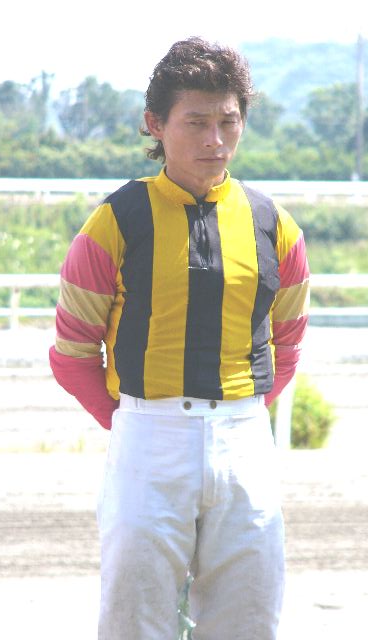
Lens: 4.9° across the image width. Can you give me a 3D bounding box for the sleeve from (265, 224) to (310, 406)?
[{"bbox_3d":[0.166,-0.003,7.680,0.125,0.380,0.185,-1,2,-20],"label":"sleeve"}]

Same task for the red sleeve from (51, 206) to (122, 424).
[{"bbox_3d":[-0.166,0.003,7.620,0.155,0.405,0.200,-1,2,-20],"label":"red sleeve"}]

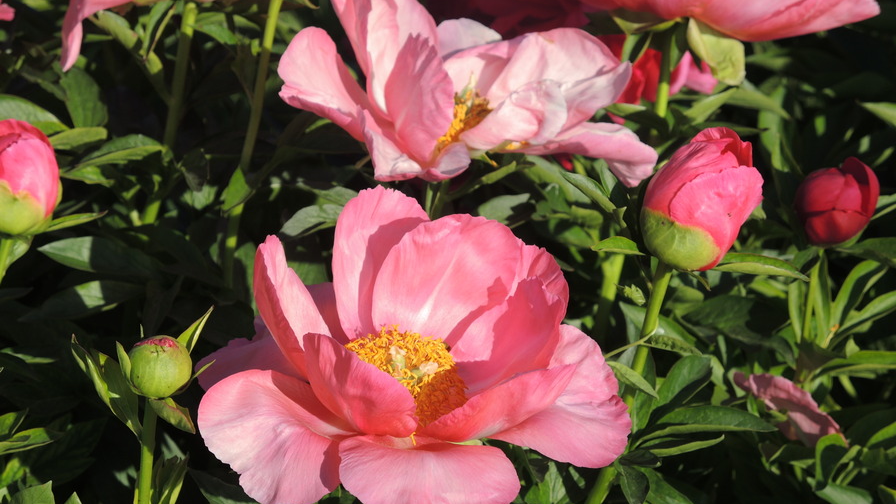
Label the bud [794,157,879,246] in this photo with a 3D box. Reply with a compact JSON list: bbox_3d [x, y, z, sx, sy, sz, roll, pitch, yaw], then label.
[{"bbox_3d":[0.200,-0.026,1.400,0.043,0.045,0.043,8,19,-3],"label":"bud"}]

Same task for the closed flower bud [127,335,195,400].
[{"bbox_3d":[-0.113,0.045,1.060,0.025,0.025,0.025,2,18,-1],"label":"closed flower bud"}]

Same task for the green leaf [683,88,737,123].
[{"bbox_3d":[0.144,-0.081,1.500,0.036,0.008,0.018,-19,32,-19],"label":"green leaf"}]

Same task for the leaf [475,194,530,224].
[{"bbox_3d":[0.028,-0.021,1.380,0.035,0.008,0.022,-12,39,-16],"label":"leaf"}]

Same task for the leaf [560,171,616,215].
[{"bbox_3d":[0.061,-0.026,1.180,0.029,0.008,0.013,35,35,-12],"label":"leaf"}]

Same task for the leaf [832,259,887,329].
[{"bbox_3d":[0.177,0.018,1.170,0.008,0.034,0.011,32,14,-31],"label":"leaf"}]

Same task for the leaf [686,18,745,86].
[{"bbox_3d":[0.128,-0.095,1.300,0.023,0.010,0.037,-34,78,-20],"label":"leaf"}]

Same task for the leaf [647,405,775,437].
[{"bbox_3d":[0.108,0.070,1.120,0.055,0.010,0.020,2,27,4],"label":"leaf"}]

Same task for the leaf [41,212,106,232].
[{"bbox_3d":[-0.161,-0.013,1.170,0.031,0.006,0.012,2,22,5],"label":"leaf"}]

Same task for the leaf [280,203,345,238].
[{"bbox_3d":[-0.060,-0.015,1.240,0.042,0.010,0.020,-20,33,-21],"label":"leaf"}]

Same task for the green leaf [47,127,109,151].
[{"bbox_3d":[-0.181,-0.055,1.320,0.034,0.008,0.014,-6,31,-10],"label":"green leaf"}]

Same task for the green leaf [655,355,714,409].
[{"bbox_3d":[0.097,0.053,1.110,0.034,0.008,0.016,-41,44,-9],"label":"green leaf"}]

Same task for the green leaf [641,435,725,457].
[{"bbox_3d":[0.097,0.080,1.120,0.037,0.008,0.013,2,27,4],"label":"green leaf"}]

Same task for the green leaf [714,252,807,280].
[{"bbox_3d":[0.146,0.007,1.270,0.046,0.009,0.017,6,21,15],"label":"green leaf"}]

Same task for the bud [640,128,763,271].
[{"bbox_3d":[0.104,-0.022,1.120,0.045,0.056,0.044,23,12,-5],"label":"bud"}]

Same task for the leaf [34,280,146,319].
[{"bbox_3d":[-0.151,0.020,1.140,0.047,0.007,0.020,-12,33,-18],"label":"leaf"}]

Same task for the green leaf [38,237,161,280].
[{"bbox_3d":[-0.147,0.002,1.140,0.051,0.008,0.024,7,28,-15],"label":"green leaf"}]

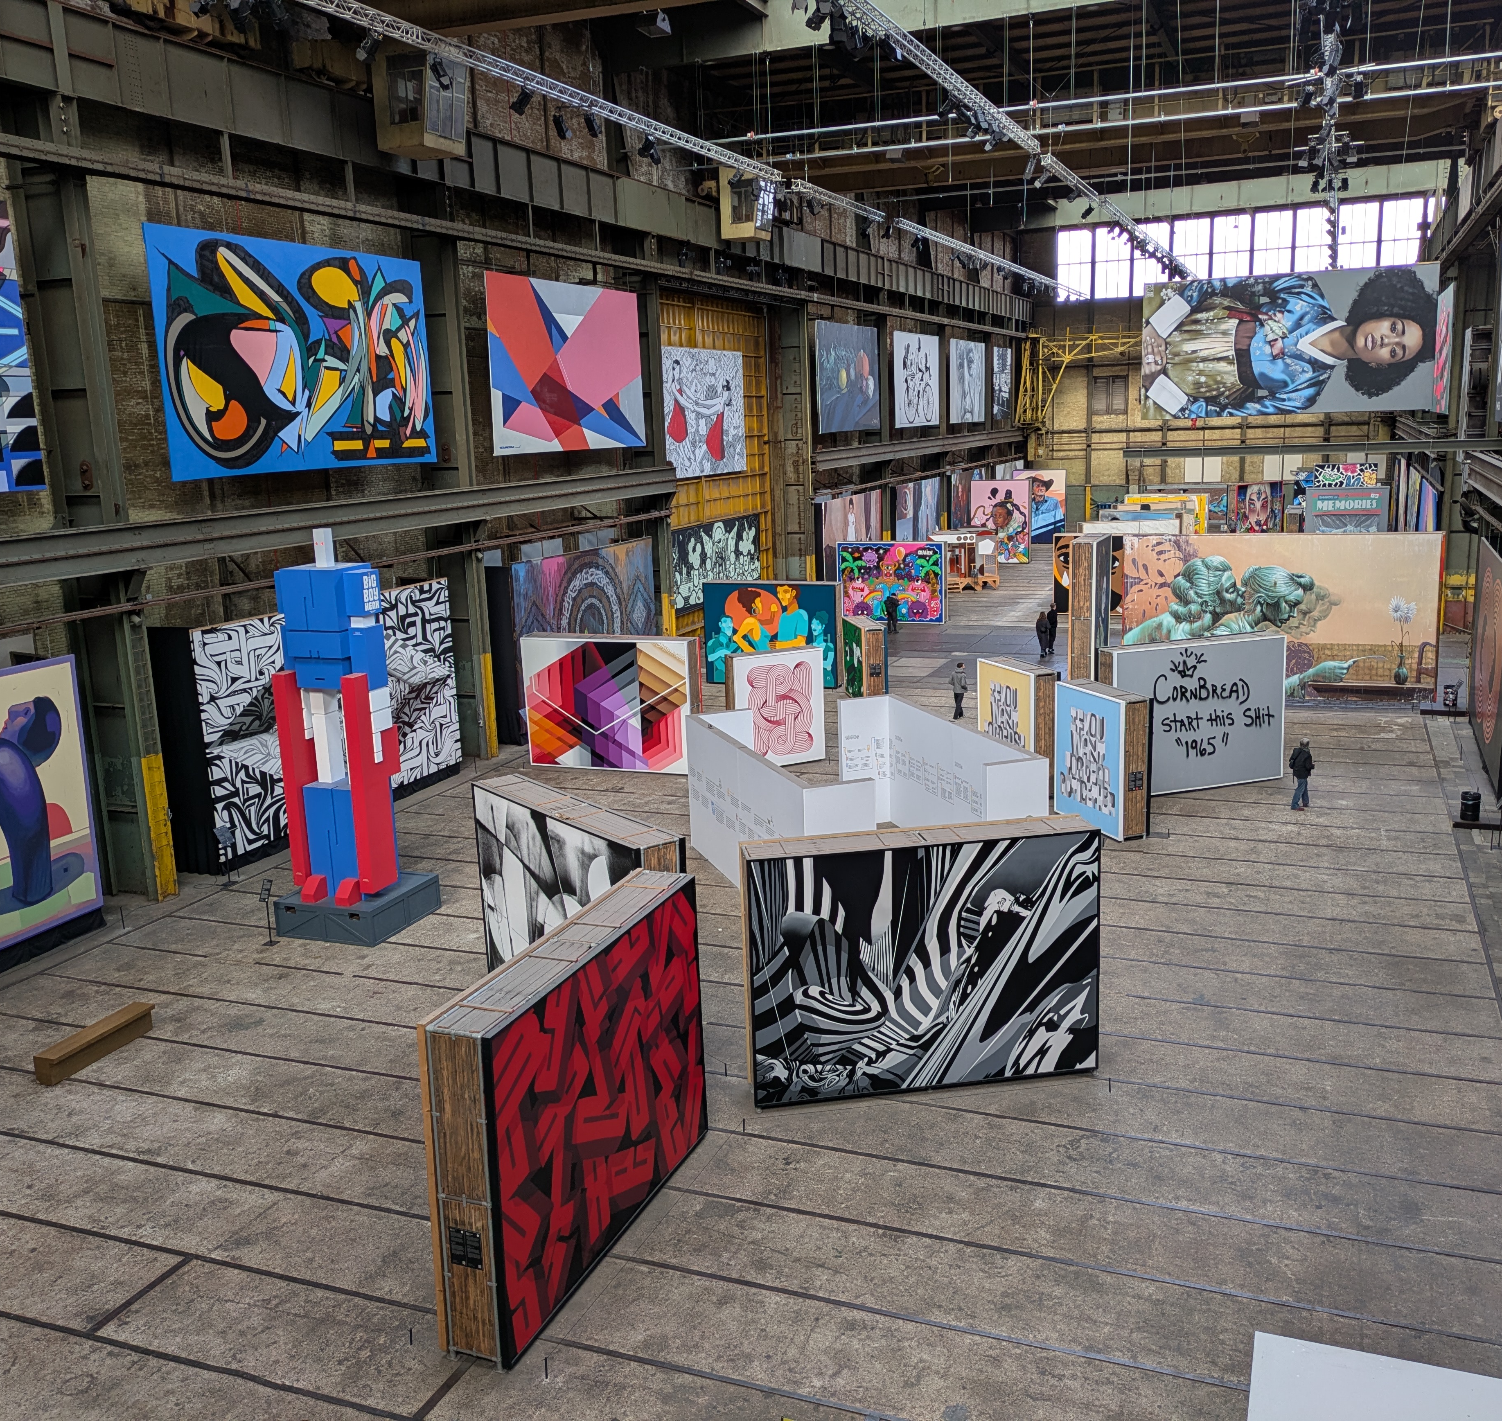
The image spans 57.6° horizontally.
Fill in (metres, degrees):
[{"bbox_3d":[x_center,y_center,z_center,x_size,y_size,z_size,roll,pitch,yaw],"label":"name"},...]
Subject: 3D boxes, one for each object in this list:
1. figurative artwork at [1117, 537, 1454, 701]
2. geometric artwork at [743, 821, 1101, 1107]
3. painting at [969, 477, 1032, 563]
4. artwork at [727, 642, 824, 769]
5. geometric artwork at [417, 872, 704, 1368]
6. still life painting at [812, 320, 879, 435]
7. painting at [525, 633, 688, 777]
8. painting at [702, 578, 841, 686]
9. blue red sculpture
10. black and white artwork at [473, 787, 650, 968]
[{"bbox_3d":[16.267,-2.954,42.616,9.100,5.023,0.400,3,13,23],"label":"figurative artwork"},{"bbox_3d":[2.289,3.337,18.373,4.708,3.422,0.700,-4,12,-9],"label":"geometric artwork"},{"bbox_3d":[15.552,-11.666,84.713,3.480,5.083,0.450,3,13,23],"label":"painting"},{"bbox_3d":[0.676,-0.043,36.691,2.650,3.066,0.600,-8,13,-27],"label":"artwork"},{"bbox_3d":[-1.828,4.161,15.055,0.750,3.446,4.683,3,13,21],"label":"geometric artwork"},{"bbox_3d":[4.783,-16.035,66.155,0.120,4.980,9.000,3,13,23],"label":"still life painting"},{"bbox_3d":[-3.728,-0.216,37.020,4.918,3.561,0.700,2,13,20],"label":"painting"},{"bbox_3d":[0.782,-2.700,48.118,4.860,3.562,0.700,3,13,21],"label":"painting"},{"bbox_3d":[-7.608,0.104,25.201,1.750,6.770,1.500,3,13,23],"label":"blue red sculpture"},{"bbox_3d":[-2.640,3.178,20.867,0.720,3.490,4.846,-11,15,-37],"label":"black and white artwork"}]

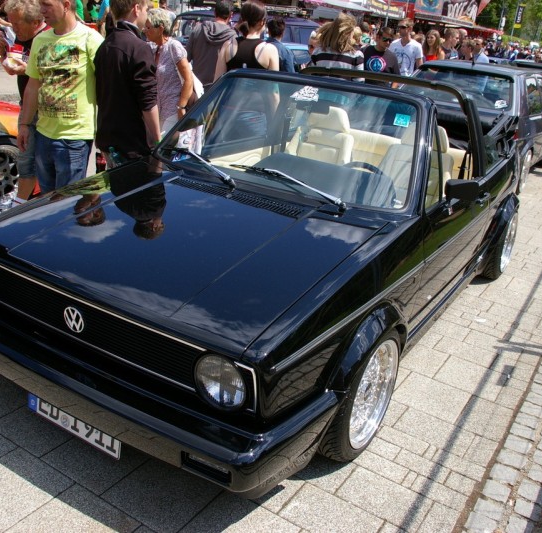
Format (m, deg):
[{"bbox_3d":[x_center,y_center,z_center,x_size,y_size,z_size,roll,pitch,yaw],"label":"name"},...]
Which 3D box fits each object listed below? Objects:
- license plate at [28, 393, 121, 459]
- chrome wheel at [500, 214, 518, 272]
[{"bbox_3d":[-0.661,0.512,1.977,0.440,0.110,0.020,17,23,29],"label":"license plate"},{"bbox_3d":[1.556,-0.181,4.085,0.180,0.410,0.410,17,23,29],"label":"chrome wheel"}]

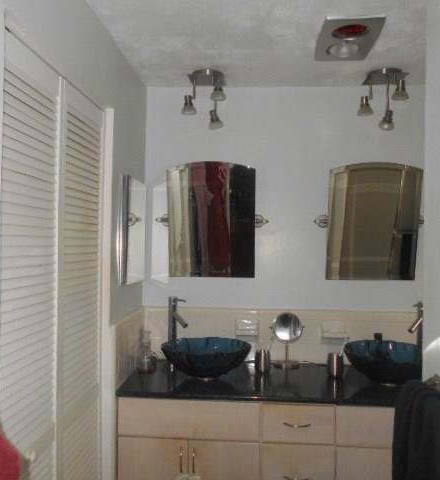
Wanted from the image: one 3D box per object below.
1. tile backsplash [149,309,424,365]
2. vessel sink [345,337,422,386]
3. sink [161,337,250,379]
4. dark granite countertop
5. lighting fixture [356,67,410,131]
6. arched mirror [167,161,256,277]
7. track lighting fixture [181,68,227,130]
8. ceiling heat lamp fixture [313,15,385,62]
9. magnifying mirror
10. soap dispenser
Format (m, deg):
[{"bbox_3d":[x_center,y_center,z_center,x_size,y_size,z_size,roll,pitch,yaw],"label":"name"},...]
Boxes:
[{"bbox_3d":[0.368,0.532,2.642,1.612,0.303,0.015,1,0,4],"label":"tile backsplash"},{"bbox_3d":[0.819,0.606,2.301,0.447,0.168,0.438,1,0,4],"label":"vessel sink"},{"bbox_3d":[-0.066,0.596,2.362,0.447,0.161,0.438,1,0,4],"label":"sink"},{"bbox_3d":[0.353,0.698,2.365,1.630,0.030,0.565,1,0,4],"label":"dark granite countertop"},{"bbox_3d":[0.822,-0.695,2.433,0.265,0.292,0.240,1,0,4],"label":"lighting fixture"},{"bbox_3d":[-0.045,-0.104,2.613,0.480,0.645,0.020,1,11,4],"label":"arched mirror"},{"bbox_3d":[-0.083,-0.711,2.495,0.245,0.286,0.230,1,0,4],"label":"track lighting fixture"},{"bbox_3d":[0.542,-0.842,2.048,0.225,0.030,0.437,1,0,4],"label":"ceiling heat lamp fixture"},{"bbox_3d":[0.360,0.537,2.579,0.184,0.293,0.130,1,0,4],"label":"magnifying mirror"},{"bbox_3d":[-0.364,0.566,2.443,0.089,0.212,0.085,1,0,-26],"label":"soap dispenser"}]

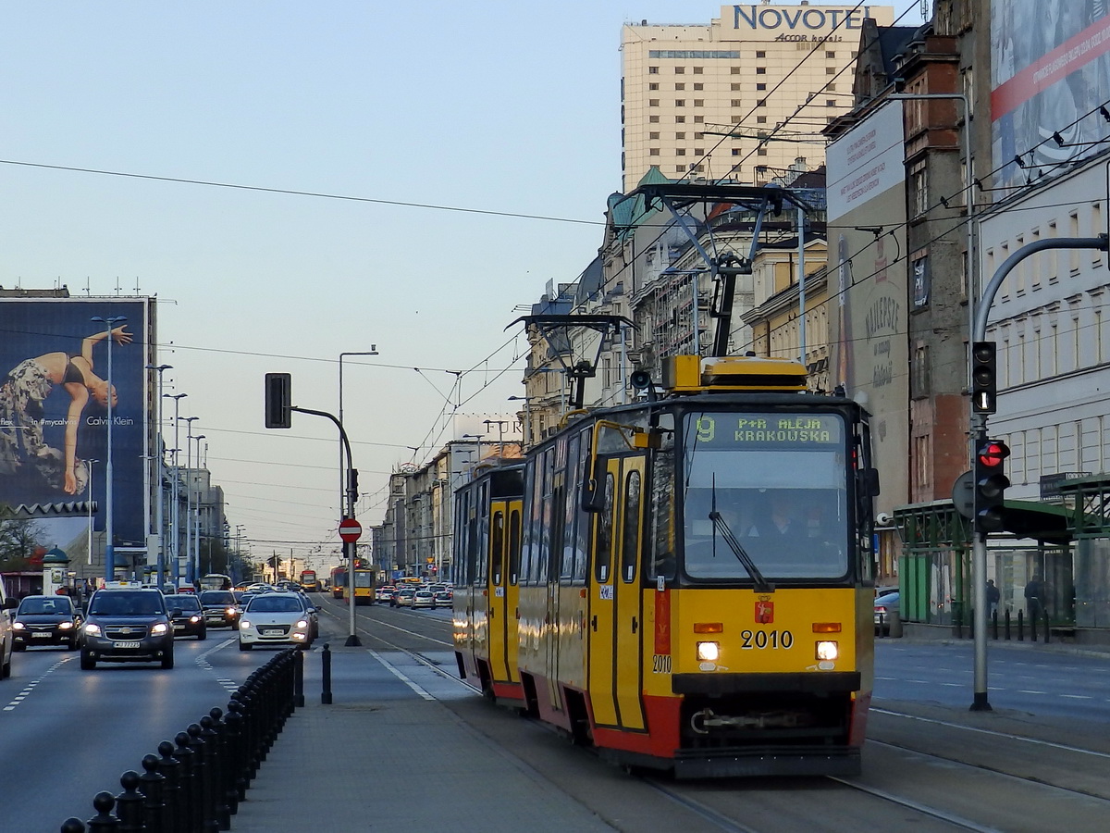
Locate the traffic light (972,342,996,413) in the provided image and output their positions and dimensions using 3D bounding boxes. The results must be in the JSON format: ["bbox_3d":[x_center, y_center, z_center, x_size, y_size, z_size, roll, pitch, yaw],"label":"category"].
[{"bbox_3d":[4.997,-0.448,25.341,0.260,0.810,0.270,-1,-4,13],"label":"traffic light"}]

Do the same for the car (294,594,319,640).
[{"bbox_3d":[-8.653,6.504,71.557,1.780,1.480,4.450,0,-4,-6],"label":"car"}]

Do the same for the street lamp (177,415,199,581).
[{"bbox_3d":[-31.260,7.932,185.866,1.850,15.750,0.500,1,-4,-7],"label":"street lamp"}]

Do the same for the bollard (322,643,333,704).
[{"bbox_3d":[-2.914,3.278,27.894,0.130,0.775,0.130,0,-4,0],"label":"bollard"}]

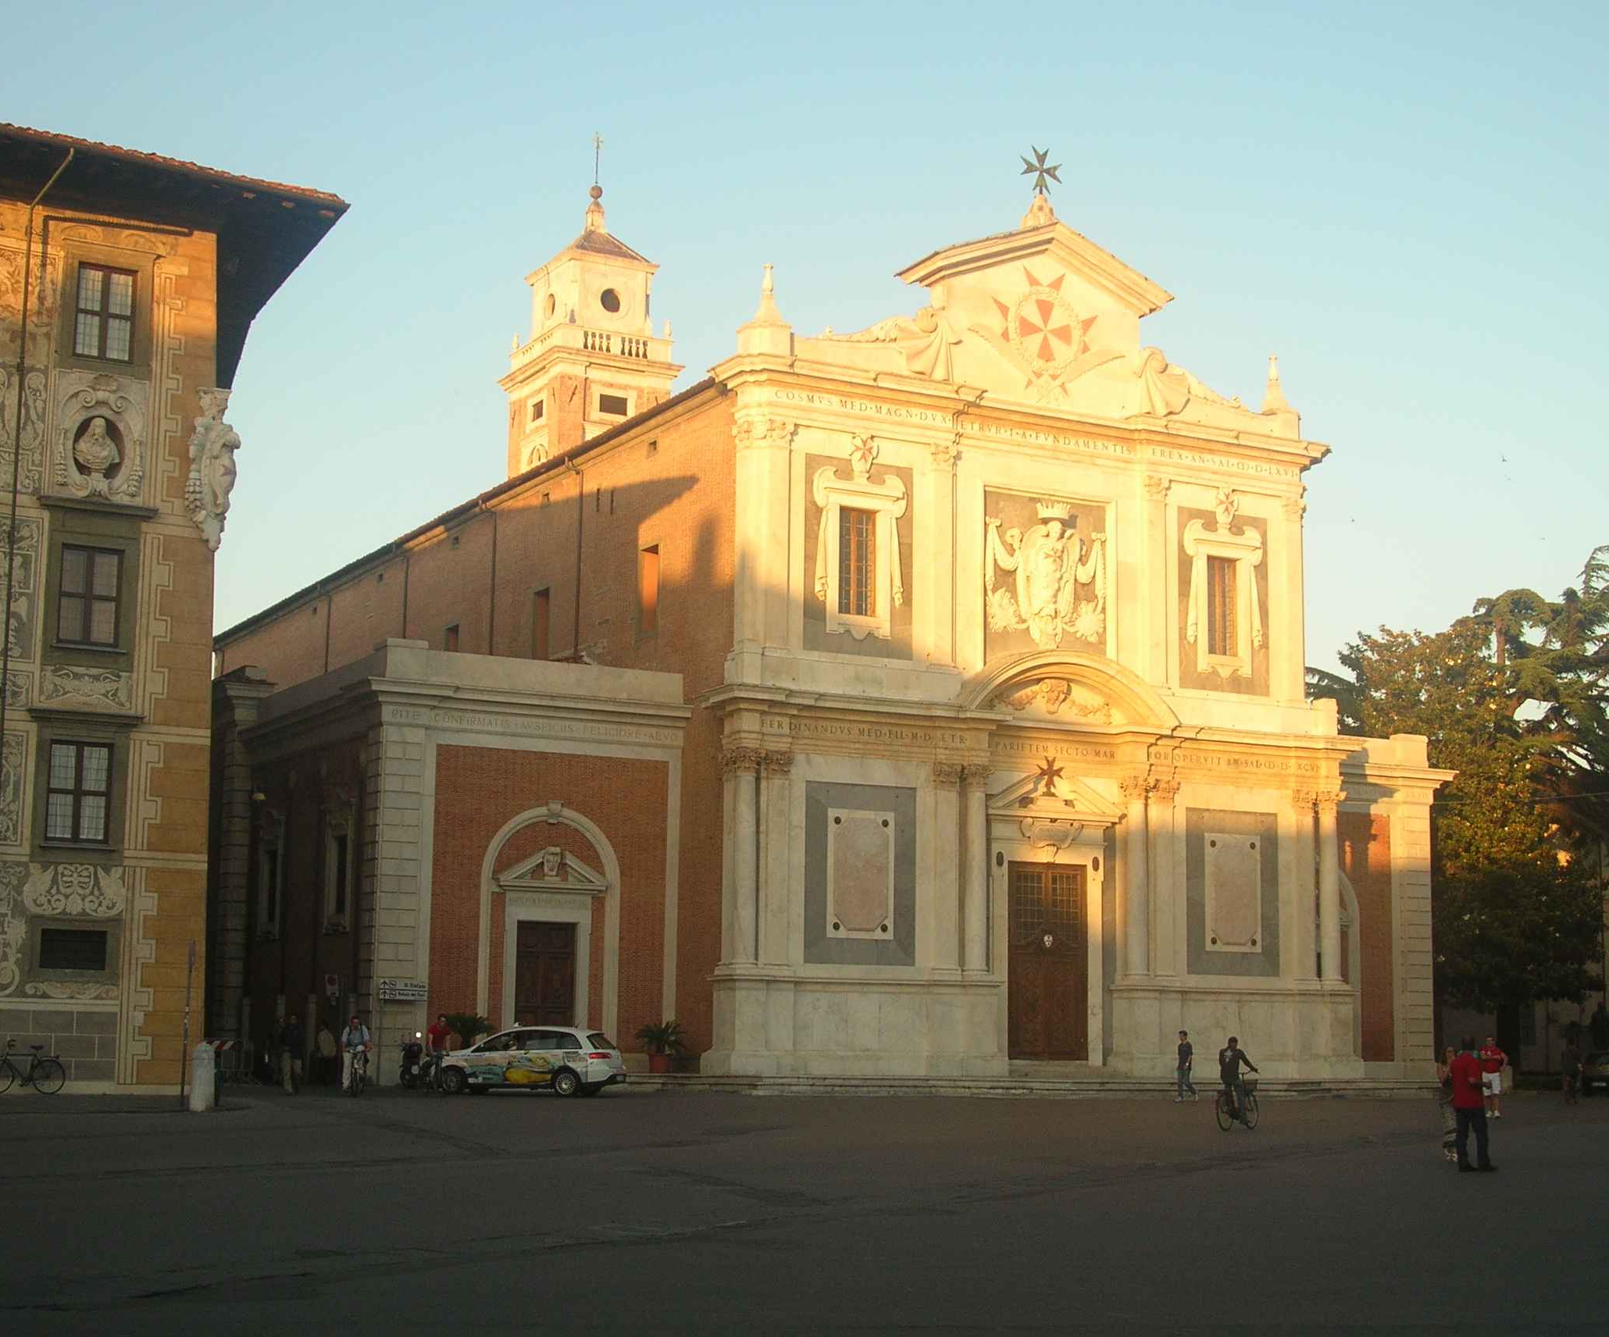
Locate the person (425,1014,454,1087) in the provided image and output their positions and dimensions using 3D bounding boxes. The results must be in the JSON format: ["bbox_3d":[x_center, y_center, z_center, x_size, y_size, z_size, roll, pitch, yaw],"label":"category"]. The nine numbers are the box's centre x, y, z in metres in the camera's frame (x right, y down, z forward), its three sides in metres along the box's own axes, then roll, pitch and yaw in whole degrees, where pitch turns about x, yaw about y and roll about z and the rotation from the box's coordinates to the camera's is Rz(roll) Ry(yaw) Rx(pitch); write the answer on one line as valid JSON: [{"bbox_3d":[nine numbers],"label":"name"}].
[{"bbox_3d":[-8.424,8.884,57.334,0.550,1.757,0.650,5,-10,-25],"label":"person"}]

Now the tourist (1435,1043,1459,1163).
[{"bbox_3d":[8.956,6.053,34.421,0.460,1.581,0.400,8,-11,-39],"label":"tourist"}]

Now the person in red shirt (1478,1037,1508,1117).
[{"bbox_3d":[14.802,8.798,53.332,0.620,1.735,0.400,-1,-9,12],"label":"person in red shirt"}]

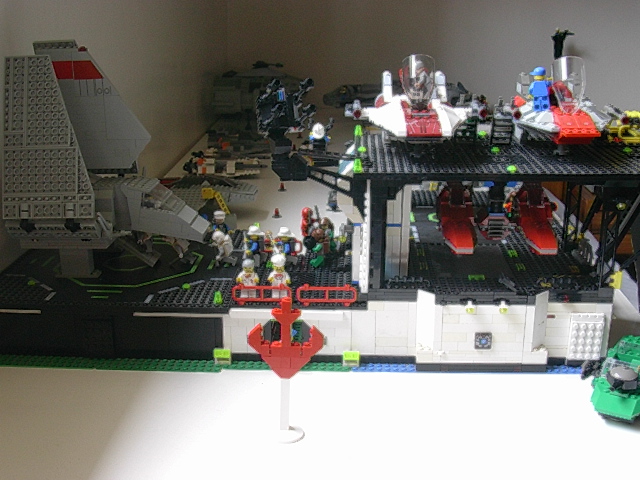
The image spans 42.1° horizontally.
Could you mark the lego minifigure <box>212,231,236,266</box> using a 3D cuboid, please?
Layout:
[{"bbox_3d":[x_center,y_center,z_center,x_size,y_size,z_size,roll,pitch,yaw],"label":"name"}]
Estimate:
[{"bbox_3d":[-0.109,0.010,0.936,0.027,0.040,0.022,-6,18,-17],"label":"lego minifigure"}]

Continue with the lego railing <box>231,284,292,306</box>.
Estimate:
[{"bbox_3d":[-0.058,0.054,0.825,0.060,0.021,0.007,1,17,2],"label":"lego railing"}]

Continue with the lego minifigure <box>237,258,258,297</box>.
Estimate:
[{"bbox_3d":[-0.072,0.040,0.836,0.024,0.043,0.015,1,17,2],"label":"lego minifigure"}]

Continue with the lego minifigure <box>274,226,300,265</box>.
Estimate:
[{"bbox_3d":[-0.036,0.007,0.936,0.025,0.043,0.022,-7,18,-22],"label":"lego minifigure"}]

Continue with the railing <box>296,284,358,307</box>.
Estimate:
[{"bbox_3d":[0.007,0.054,0.822,0.060,0.021,0.007,1,17,2],"label":"railing"}]

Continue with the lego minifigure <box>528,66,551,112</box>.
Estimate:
[{"bbox_3d":[0.216,-0.148,0.817,0.025,0.043,0.016,3,17,12],"label":"lego minifigure"}]

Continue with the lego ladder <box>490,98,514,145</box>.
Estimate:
[{"bbox_3d":[0.195,-0.127,0.890,0.021,0.047,0.018,1,17,2],"label":"lego ladder"}]

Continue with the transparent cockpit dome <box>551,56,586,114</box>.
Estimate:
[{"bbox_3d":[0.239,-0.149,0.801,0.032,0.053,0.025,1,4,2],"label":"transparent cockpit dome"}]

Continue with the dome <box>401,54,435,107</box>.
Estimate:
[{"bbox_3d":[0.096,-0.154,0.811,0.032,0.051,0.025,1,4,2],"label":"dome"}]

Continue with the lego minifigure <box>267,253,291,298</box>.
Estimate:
[{"bbox_3d":[-0.040,0.038,0.834,0.024,0.047,0.015,1,17,2],"label":"lego minifigure"}]

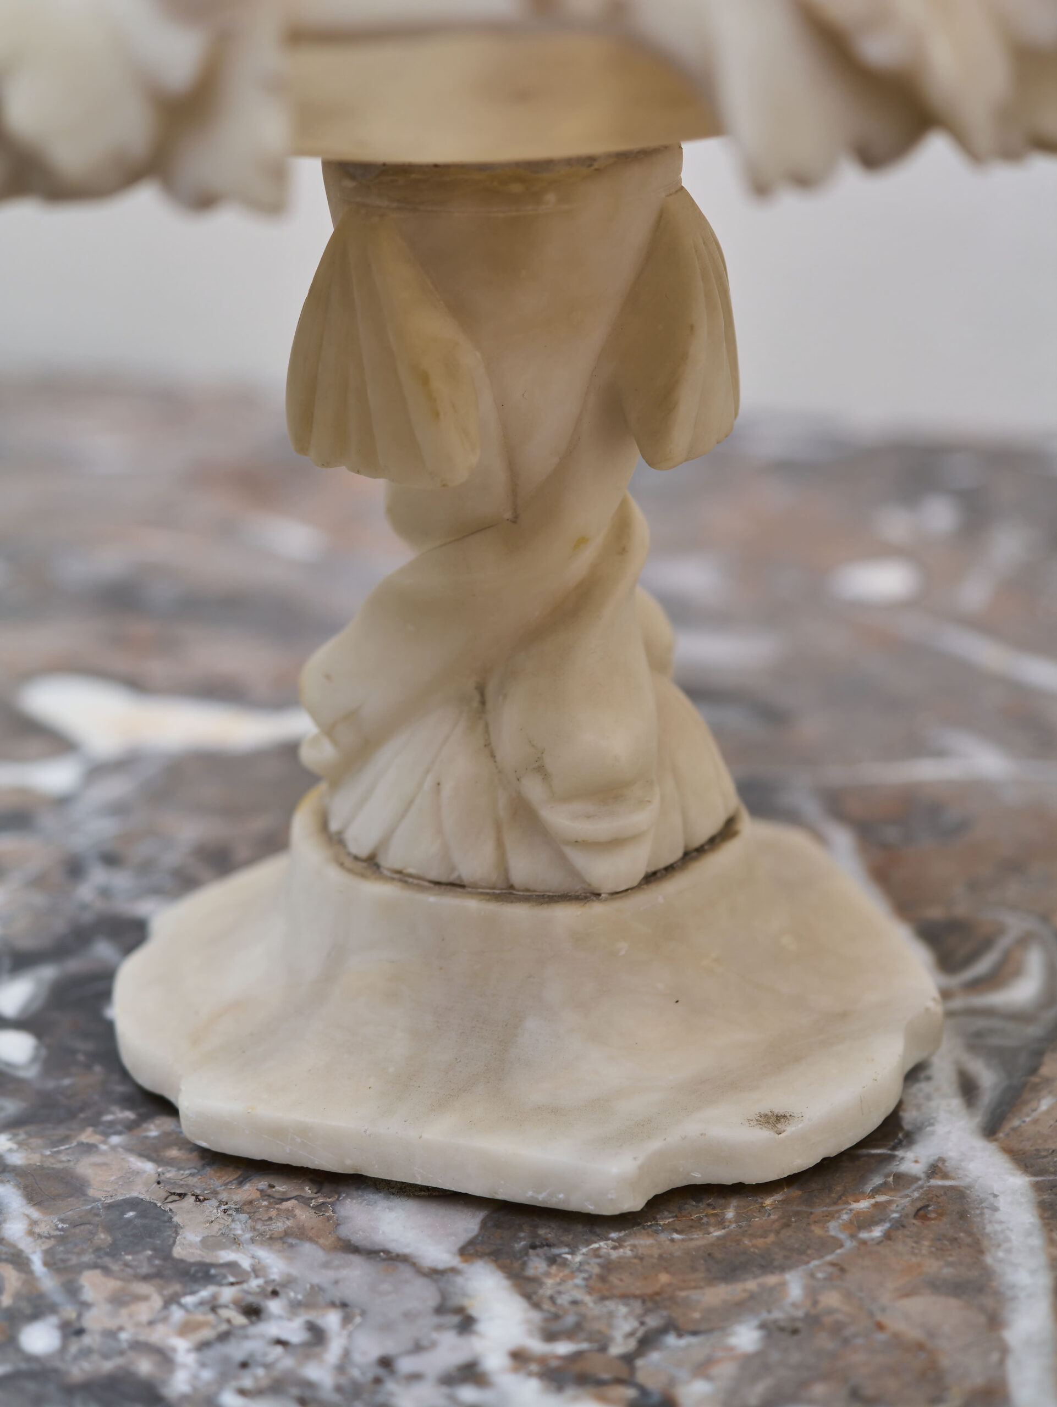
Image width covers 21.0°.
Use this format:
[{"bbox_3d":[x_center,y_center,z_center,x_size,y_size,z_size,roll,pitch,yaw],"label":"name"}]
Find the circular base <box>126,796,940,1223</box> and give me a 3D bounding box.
[{"bbox_3d":[0.001,0.038,0.546,0.157,0.042,0.150,5,21,17],"label":"circular base"}]

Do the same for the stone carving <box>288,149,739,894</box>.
[{"bbox_3d":[-0.003,-0.039,0.514,0.082,0.129,0.081,-2,20,0],"label":"stone carving"}]

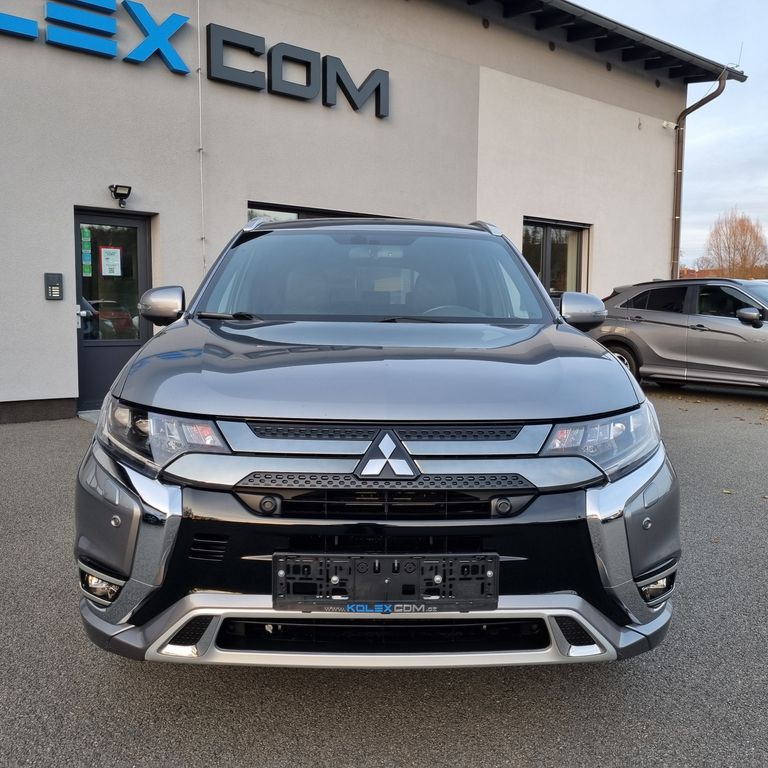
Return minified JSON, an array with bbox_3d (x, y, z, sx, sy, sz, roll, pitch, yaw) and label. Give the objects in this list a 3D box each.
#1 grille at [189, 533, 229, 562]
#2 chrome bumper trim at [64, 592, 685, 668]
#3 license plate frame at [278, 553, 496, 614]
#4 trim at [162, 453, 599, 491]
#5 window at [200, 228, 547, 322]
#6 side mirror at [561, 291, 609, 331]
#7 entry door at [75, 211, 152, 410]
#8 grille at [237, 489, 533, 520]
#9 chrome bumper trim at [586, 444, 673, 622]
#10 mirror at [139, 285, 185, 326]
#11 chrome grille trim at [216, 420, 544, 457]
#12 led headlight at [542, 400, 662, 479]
[{"bbox_3d":[-0.427,0.398,1.870,0.100,0.073,0.040,1,5,8],"label":"grille"},{"bbox_3d":[0.000,0.580,1.989,1.600,0.205,0.350,0,5,-2],"label":"chrome bumper trim"},{"bbox_3d":[0.005,0.468,1.815,0.530,0.140,0.025,0,5,-2],"label":"license plate frame"},{"bbox_3d":[0.006,0.207,1.873,1.120,0.090,0.150,0,5,-2],"label":"trim"},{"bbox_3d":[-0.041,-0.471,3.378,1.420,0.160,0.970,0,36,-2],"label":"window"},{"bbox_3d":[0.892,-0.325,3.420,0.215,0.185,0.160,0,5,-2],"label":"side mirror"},{"bbox_3d":[-3.102,-0.815,8.811,0.950,2.180,0.100,-3,6,-38],"label":"entry door"},{"bbox_3d":[0.007,0.297,1.880,0.740,0.080,0.100,0,5,-2],"label":"grille"},{"bbox_3d":[0.635,0.401,2.035,0.310,0.435,0.300,0,5,-2],"label":"chrome bumper trim"},{"bbox_3d":[-0.978,-0.341,3.389,0.205,0.172,0.150,0,5,-2],"label":"mirror"},{"bbox_3d":[0.009,0.137,1.877,0.850,0.085,0.120,0,5,-2],"label":"chrome grille trim"},{"bbox_3d":[0.581,0.155,2.046,0.440,0.180,0.370,0,5,-2],"label":"led headlight"}]

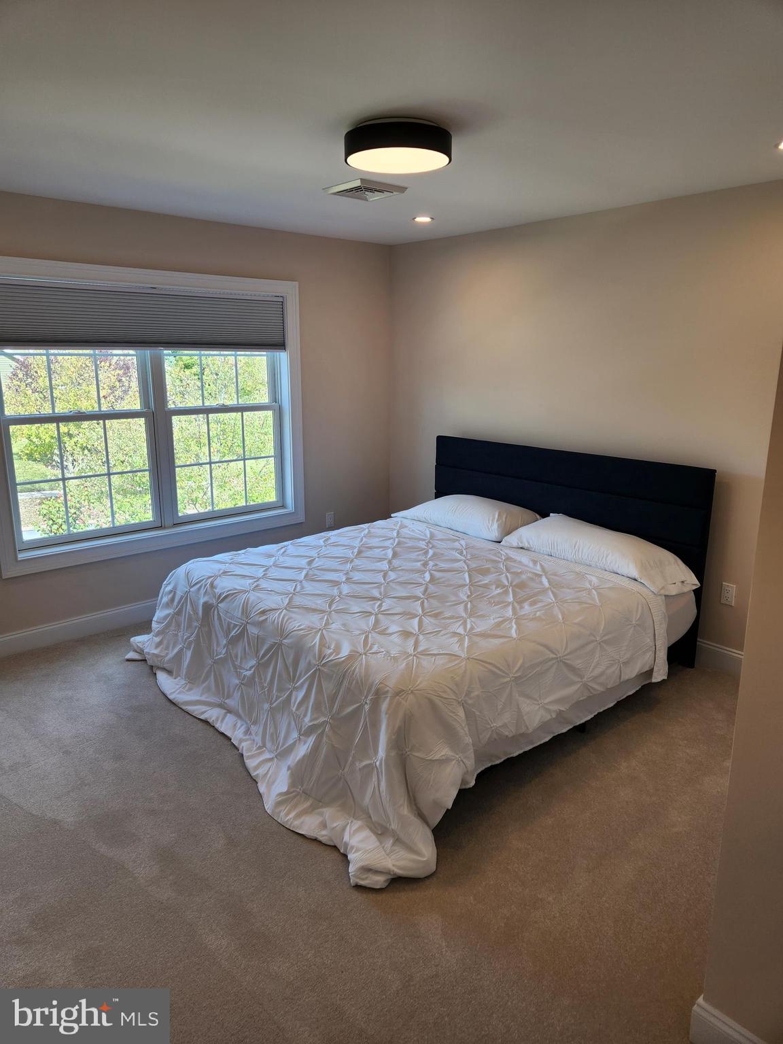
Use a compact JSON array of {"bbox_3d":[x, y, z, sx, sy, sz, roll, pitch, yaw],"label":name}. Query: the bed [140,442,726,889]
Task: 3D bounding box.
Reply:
[{"bbox_3d":[0.106,0.277,3.625,2.360,1.089,2.234,-12,18,-40],"label":"bed"}]

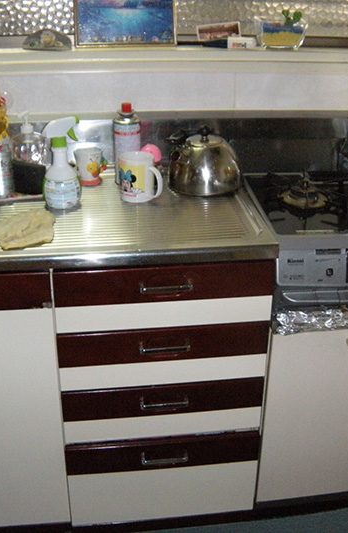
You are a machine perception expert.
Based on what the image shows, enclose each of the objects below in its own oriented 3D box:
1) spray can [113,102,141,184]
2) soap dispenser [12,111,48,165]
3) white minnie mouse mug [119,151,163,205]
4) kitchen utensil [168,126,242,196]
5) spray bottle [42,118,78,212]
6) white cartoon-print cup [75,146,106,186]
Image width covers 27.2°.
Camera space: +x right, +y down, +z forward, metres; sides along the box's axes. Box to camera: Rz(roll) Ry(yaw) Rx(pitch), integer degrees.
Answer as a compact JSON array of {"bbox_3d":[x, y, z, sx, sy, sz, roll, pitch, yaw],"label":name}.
[{"bbox_3d":[-0.115,-0.309,1.789,0.067,0.203,0.067,1,29,0],"label":"spray can"},{"bbox_3d":[-0.355,-0.289,1.756,0.088,0.180,0.080,17,33,27],"label":"soap dispenser"},{"bbox_3d":[-0.076,-0.214,1.724,0.104,0.101,0.081,-3,29,-7],"label":"white minnie mouse mug"},{"bbox_3d":[0.072,-0.277,1.792,0.200,0.148,0.185,1,29,0],"label":"kitchen utensil"},{"bbox_3d":[-0.258,-0.244,1.659,0.092,0.210,0.066,-6,30,-13],"label":"spray bottle"},{"bbox_3d":[-0.206,-0.249,1.803,0.077,0.081,0.070,-3,29,-7],"label":"white cartoon-print cup"}]

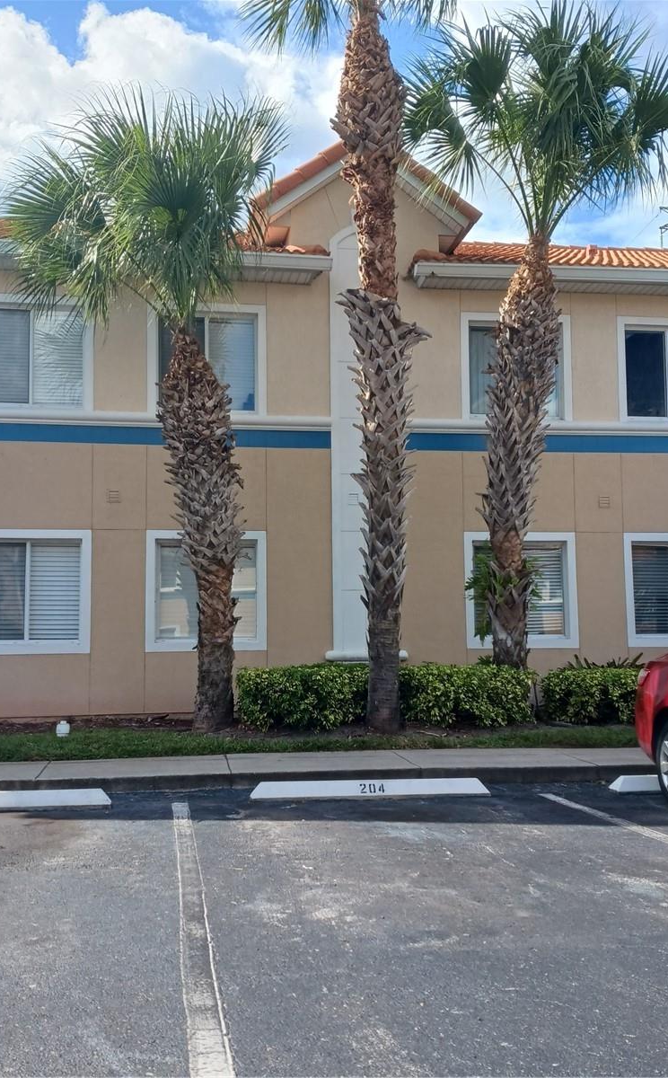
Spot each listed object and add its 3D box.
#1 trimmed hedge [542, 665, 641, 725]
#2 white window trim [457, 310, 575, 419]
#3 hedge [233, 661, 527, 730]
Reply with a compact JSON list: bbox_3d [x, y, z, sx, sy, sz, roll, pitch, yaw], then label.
[{"bbox_3d":[3.100,1.821,13.222,1.150,0.660,0.900,0,-5,-9],"label":"trimmed hedge"},{"bbox_3d":[2.389,-2.250,14.694,1.493,1.420,0.100,0,-5,-9],"label":"white window trim"},{"bbox_3d":[0.544,1.800,12.901,3.320,0.690,0.950,0,-5,-9],"label":"hedge"}]

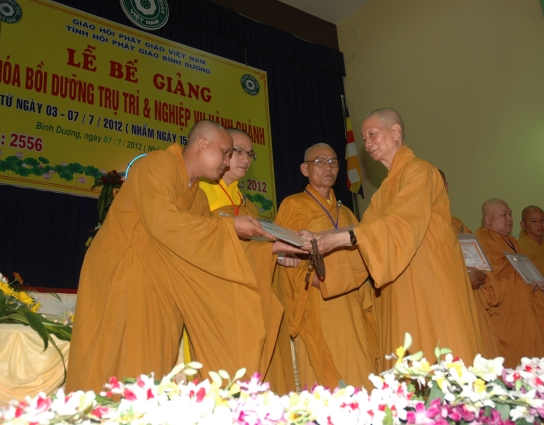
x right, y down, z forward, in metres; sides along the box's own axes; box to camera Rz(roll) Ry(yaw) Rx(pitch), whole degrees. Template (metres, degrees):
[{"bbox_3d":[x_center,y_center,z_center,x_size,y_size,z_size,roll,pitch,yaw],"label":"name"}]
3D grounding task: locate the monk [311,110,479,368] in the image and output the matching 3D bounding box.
[{"bbox_3d":[0.482,0.355,2.431,0.740,1.660,0.540,4,-18,-24],"label":"monk"}]

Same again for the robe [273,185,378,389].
[{"bbox_3d":[0.286,0.457,2.725,0.580,1.640,0.460,8,-21,-35],"label":"robe"}]

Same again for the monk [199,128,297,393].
[{"bbox_3d":[-0.097,0.428,2.559,0.570,1.650,0.470,11,-22,-41],"label":"monk"}]

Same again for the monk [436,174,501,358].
[{"bbox_3d":[0.929,0.533,3.141,0.600,1.650,0.470,10,-22,-39],"label":"monk"}]

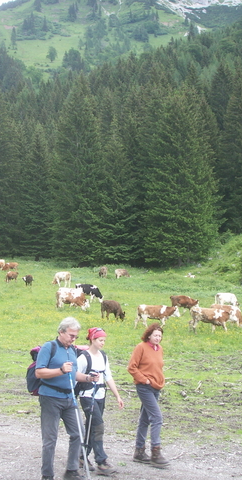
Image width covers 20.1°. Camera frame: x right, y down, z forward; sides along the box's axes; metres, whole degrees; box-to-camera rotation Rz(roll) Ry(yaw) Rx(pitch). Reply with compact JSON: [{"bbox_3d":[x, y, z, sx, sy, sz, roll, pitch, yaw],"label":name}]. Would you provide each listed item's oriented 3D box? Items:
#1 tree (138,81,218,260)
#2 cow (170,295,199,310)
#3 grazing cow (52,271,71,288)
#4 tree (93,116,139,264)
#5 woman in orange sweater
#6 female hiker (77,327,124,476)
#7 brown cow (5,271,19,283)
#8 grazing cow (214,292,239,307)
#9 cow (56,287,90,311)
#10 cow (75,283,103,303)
[{"bbox_3d":[7.782,-8.580,91.000,10.600,24.000,10.600,0,-2,0],"label":"tree"},{"bbox_3d":[4.116,4.181,44.000,2.100,1.400,0.750,0,1,15],"label":"cow"},{"bbox_3d":[-4.846,3.274,56.000,2.000,1.400,0.700,1,1,41],"label":"grazing cow"},{"bbox_3d":[-0.605,-6.657,92.000,7.000,19.800,7.000,0,-2,0],"label":"tree"},{"bbox_3d":[0.318,1.790,7.900,0.430,1.650,0.500,-1,-3,30],"label":"woman in orange sweater"},{"bbox_3d":[-0.247,1.847,7.850,0.520,1.690,0.520,1,1,38],"label":"female hiker"},{"bbox_3d":[-11.895,4.111,75.000,0.650,1.300,2.000,-2,-3,41],"label":"brown cow"},{"bbox_3d":[8.945,5.087,58.000,2.100,1.220,0.650,1,-3,-17],"label":"grazing cow"},{"bbox_3d":[-2.807,3.421,40.000,2.200,1.400,0.750,0,1,28],"label":"cow"},{"bbox_3d":[-2.288,3.949,50.500,2.150,1.300,0.670,-1,-3,30],"label":"cow"}]

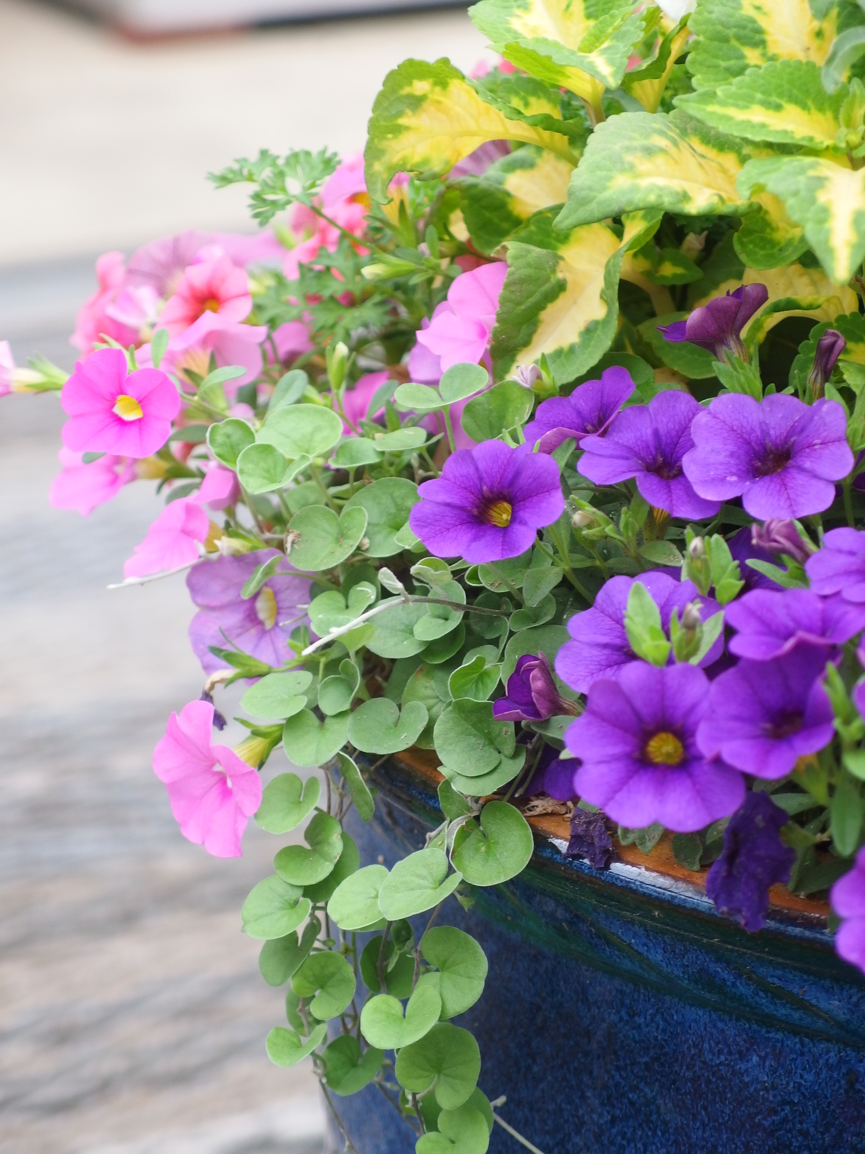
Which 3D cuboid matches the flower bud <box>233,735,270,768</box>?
[{"bbox_3d":[-0.042,0.040,0.860,0.009,0.007,0.007,-28,0,-30],"label":"flower bud"}]

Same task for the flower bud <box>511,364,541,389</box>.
[{"bbox_3d":[0.021,-0.044,0.825,0.006,0.005,0.005,22,0,-24],"label":"flower bud"}]

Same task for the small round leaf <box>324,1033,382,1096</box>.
[{"bbox_3d":[-0.019,0.116,0.890,0.015,0.015,0.006,7,-8,7],"label":"small round leaf"}]

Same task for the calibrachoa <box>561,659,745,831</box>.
[{"bbox_3d":[0.045,0.034,0.745,0.035,0.033,0.018,3,-11,2],"label":"calibrachoa"}]

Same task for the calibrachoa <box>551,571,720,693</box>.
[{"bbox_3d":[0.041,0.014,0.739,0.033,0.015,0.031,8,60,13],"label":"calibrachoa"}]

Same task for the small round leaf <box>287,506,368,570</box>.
[{"bbox_3d":[-0.023,-0.009,0.830,0.018,0.005,0.018,28,59,15],"label":"small round leaf"}]

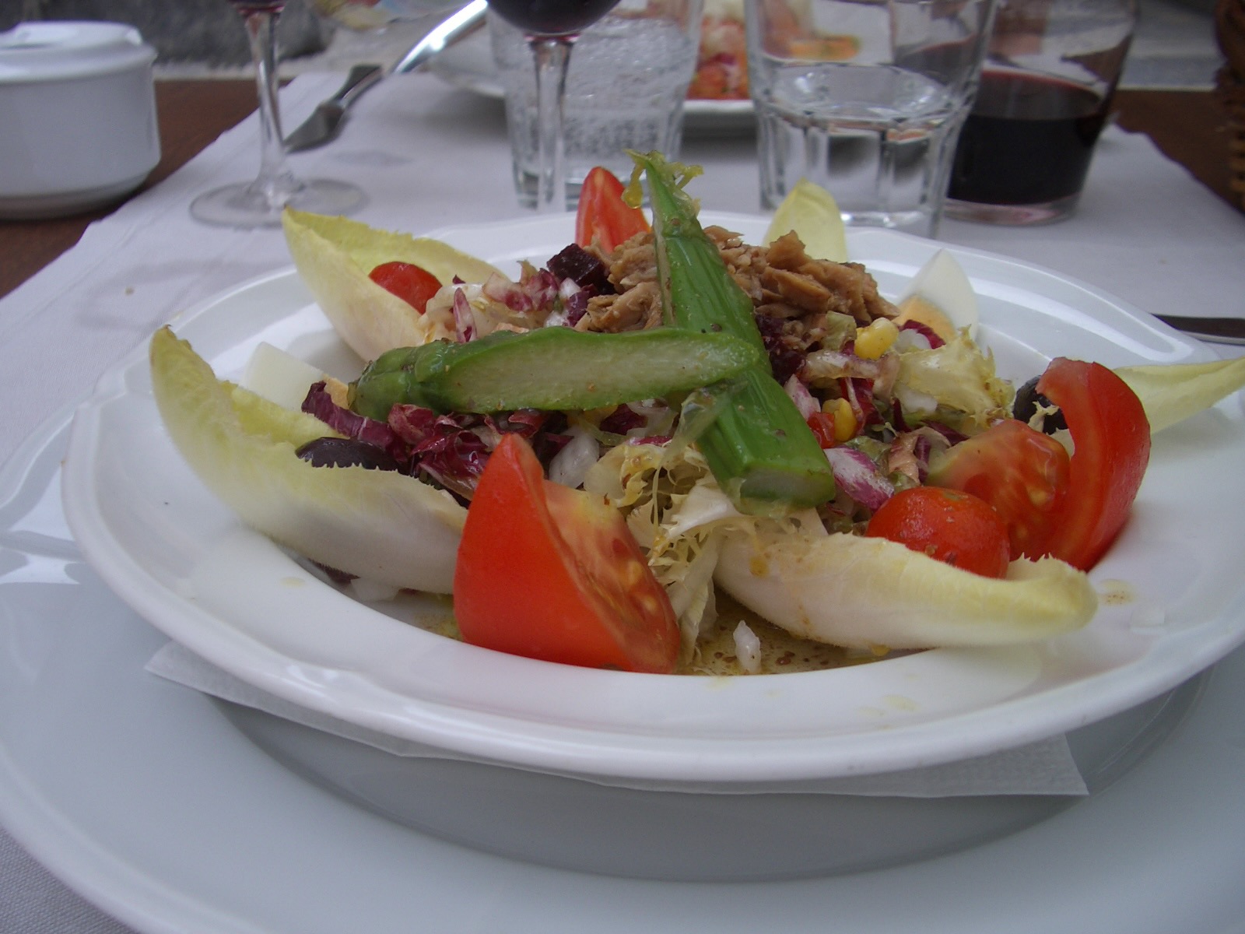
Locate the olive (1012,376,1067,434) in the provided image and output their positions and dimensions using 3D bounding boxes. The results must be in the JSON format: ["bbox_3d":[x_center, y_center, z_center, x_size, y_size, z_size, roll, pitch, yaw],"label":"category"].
[{"bbox_3d":[0.084,-0.012,0.251,0.018,0.013,0.015,-16,32,-27],"label":"olive"}]

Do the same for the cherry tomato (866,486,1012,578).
[{"bbox_3d":[0.052,0.013,0.208,0.025,0.022,0.025,0,28,0],"label":"cherry tomato"}]

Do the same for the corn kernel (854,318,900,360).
[{"bbox_3d":[0.050,-0.025,0.247,0.007,0.009,0.006,38,16,-14],"label":"corn kernel"}]

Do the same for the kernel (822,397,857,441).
[{"bbox_3d":[0.040,-0.009,0.228,0.007,0.009,0.005,13,28,12],"label":"kernel"}]

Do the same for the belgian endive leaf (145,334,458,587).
[{"bbox_3d":[-0.058,0.001,0.235,0.076,0.024,0.030,28,6,17],"label":"belgian endive leaf"}]

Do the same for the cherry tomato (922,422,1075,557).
[{"bbox_3d":[0.066,0.005,0.224,0.025,0.025,0.019,11,30,19],"label":"cherry tomato"}]

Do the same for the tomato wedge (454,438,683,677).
[{"bbox_3d":[-0.010,0.016,0.212,0.032,0.044,0.027,-14,18,40],"label":"tomato wedge"}]

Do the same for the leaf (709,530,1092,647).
[{"bbox_3d":[0.048,0.020,0.213,0.063,0.020,0.024,3,7,17],"label":"leaf"}]

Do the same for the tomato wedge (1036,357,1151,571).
[{"bbox_3d":[0.081,0.000,0.216,0.020,0.037,0.021,-16,27,-34],"label":"tomato wedge"}]

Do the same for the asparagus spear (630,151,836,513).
[{"bbox_3d":[0.017,-0.030,0.246,0.017,0.012,0.089,-9,52,-11],"label":"asparagus spear"}]

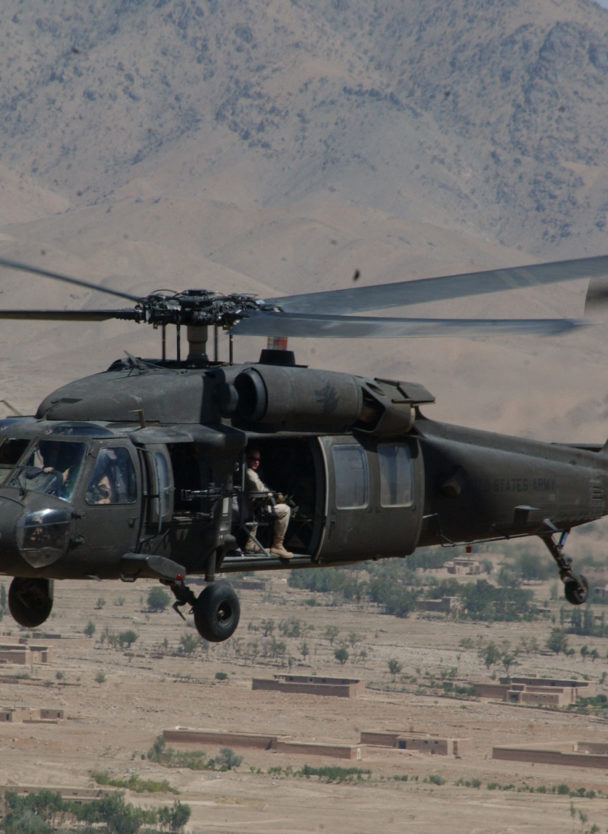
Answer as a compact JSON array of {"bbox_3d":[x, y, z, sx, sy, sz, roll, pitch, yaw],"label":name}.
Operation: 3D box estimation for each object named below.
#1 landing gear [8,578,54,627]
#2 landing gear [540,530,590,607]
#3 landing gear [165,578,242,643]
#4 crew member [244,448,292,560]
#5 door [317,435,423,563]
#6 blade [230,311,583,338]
[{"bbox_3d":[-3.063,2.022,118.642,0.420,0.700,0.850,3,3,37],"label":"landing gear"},{"bbox_3d":[3.067,1.772,124.715,0.280,0.900,0.700,3,3,37],"label":"landing gear"},{"bbox_3d":[-1.110,2.137,116.983,0.420,0.700,0.980,3,3,37],"label":"landing gear"},{"bbox_3d":[-0.465,0.980,118.602,0.820,1.220,0.550,3,3,37],"label":"crew member"},{"bbox_3d":[0.751,0.926,119.578,0.220,1.420,1.800,3,3,37],"label":"door"},{"bbox_3d":[1.151,-1.004,114.848,0.530,0.220,7.143,-19,11,-29],"label":"blade"}]

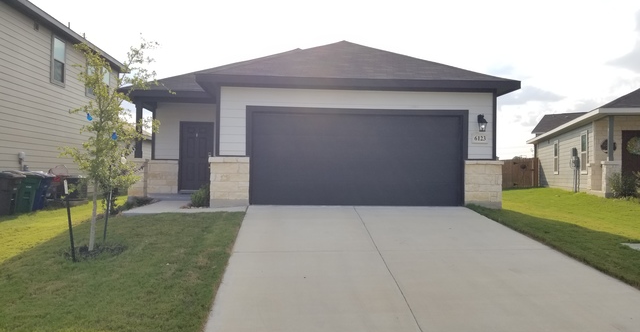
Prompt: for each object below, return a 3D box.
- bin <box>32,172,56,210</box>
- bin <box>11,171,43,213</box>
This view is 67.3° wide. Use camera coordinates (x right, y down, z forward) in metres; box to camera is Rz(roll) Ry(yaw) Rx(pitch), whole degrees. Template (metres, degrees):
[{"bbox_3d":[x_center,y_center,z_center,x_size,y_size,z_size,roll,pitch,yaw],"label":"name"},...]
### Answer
[{"bbox_3d":[-8.289,0.757,14.061,0.810,1.100,0.680,1,-1,-3],"label":"bin"},{"bbox_3d":[-8.189,0.732,13.261,0.810,1.100,0.680,0,-1,11],"label":"bin"}]

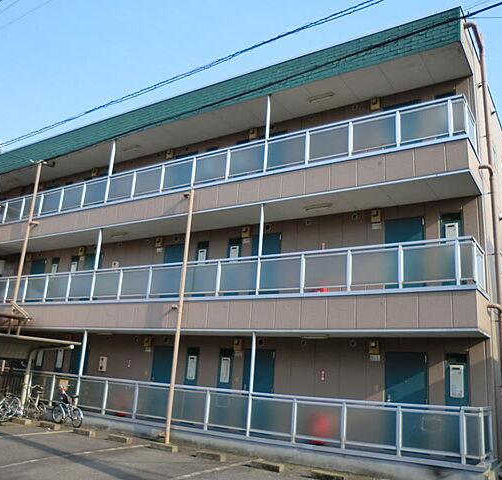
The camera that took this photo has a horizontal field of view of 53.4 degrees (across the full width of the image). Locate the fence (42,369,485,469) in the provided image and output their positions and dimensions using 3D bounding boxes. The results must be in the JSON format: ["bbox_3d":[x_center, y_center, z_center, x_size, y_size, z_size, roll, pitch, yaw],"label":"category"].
[{"bbox_3d":[-1.376,3.936,11.894,12.877,0.929,1.128,-6,-18,33],"label":"fence"}]

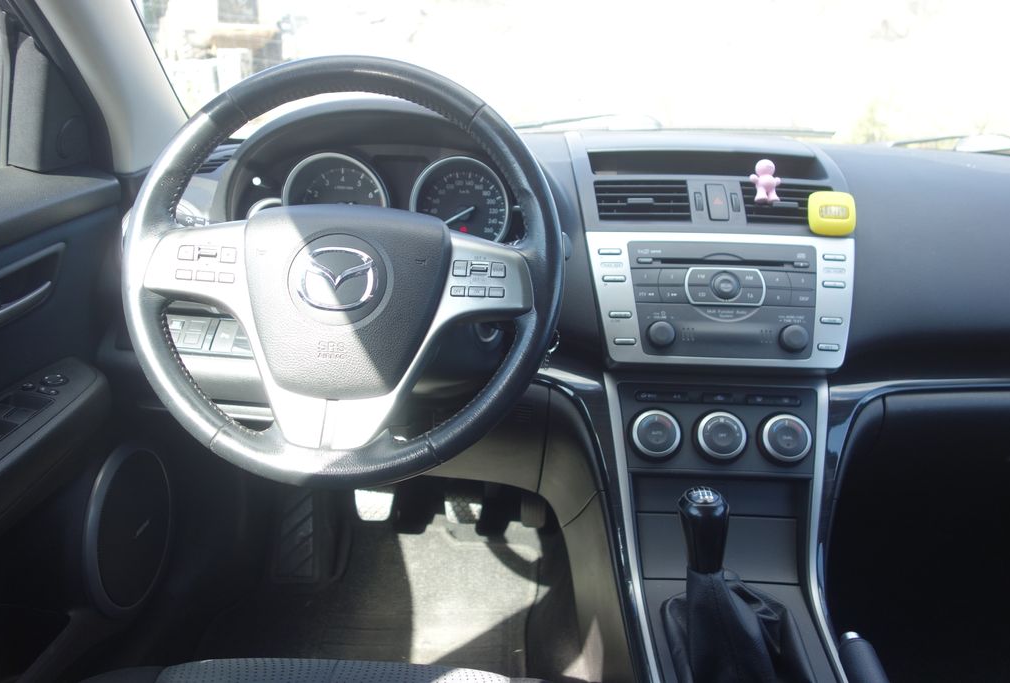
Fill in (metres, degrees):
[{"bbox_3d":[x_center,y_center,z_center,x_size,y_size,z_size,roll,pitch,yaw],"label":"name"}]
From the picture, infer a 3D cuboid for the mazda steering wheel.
[{"bbox_3d":[-0.136,-0.065,0.692,0.378,0.378,0.095,2,-8,0],"label":"mazda steering wheel"}]

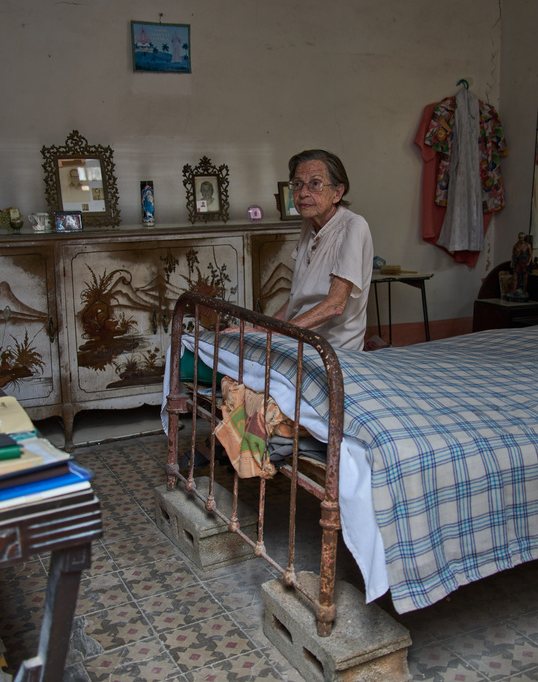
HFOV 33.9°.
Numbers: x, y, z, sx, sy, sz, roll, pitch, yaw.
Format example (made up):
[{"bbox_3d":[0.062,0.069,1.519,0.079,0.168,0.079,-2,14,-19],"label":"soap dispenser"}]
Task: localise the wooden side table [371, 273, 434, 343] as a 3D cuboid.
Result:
[{"bbox_3d":[0.659,-0.062,4.660,0.380,0.550,0.340,-7,13,-24],"label":"wooden side table"}]

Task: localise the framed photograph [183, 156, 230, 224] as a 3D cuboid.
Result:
[{"bbox_3d":[-0.288,-0.700,4.100,0.200,0.310,0.030,-7,5,-24],"label":"framed photograph"}]

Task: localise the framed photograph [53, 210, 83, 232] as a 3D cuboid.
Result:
[{"bbox_3d":[-0.872,-0.521,3.840,0.130,0.097,0.030,-6,0,-19],"label":"framed photograph"}]

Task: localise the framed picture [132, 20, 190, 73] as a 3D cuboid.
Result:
[{"bbox_3d":[-0.499,-1.364,4.100,0.283,0.226,0.020,-7,13,-24],"label":"framed picture"}]

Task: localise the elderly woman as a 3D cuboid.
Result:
[{"bbox_3d":[0.095,-0.037,3.120,0.600,1.210,0.450,-6,12,-21],"label":"elderly woman"}]

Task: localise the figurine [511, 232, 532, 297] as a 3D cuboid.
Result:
[{"bbox_3d":[1.344,-0.400,4.700,0.110,0.345,0.095,2,12,16],"label":"figurine"}]

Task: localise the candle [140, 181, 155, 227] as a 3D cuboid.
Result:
[{"bbox_3d":[-0.554,-0.625,4.030,0.060,0.205,0.060,-7,13,-24],"label":"candle"}]

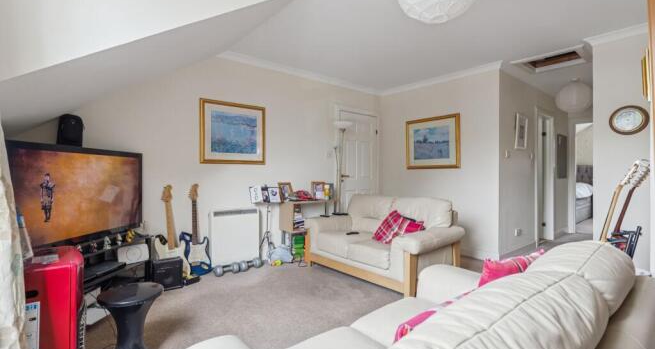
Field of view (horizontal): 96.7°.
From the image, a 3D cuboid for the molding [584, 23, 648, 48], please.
[{"bbox_3d":[2.810,-1.346,2.819,0.080,0.080,0.520,0,0,-44],"label":"molding"}]

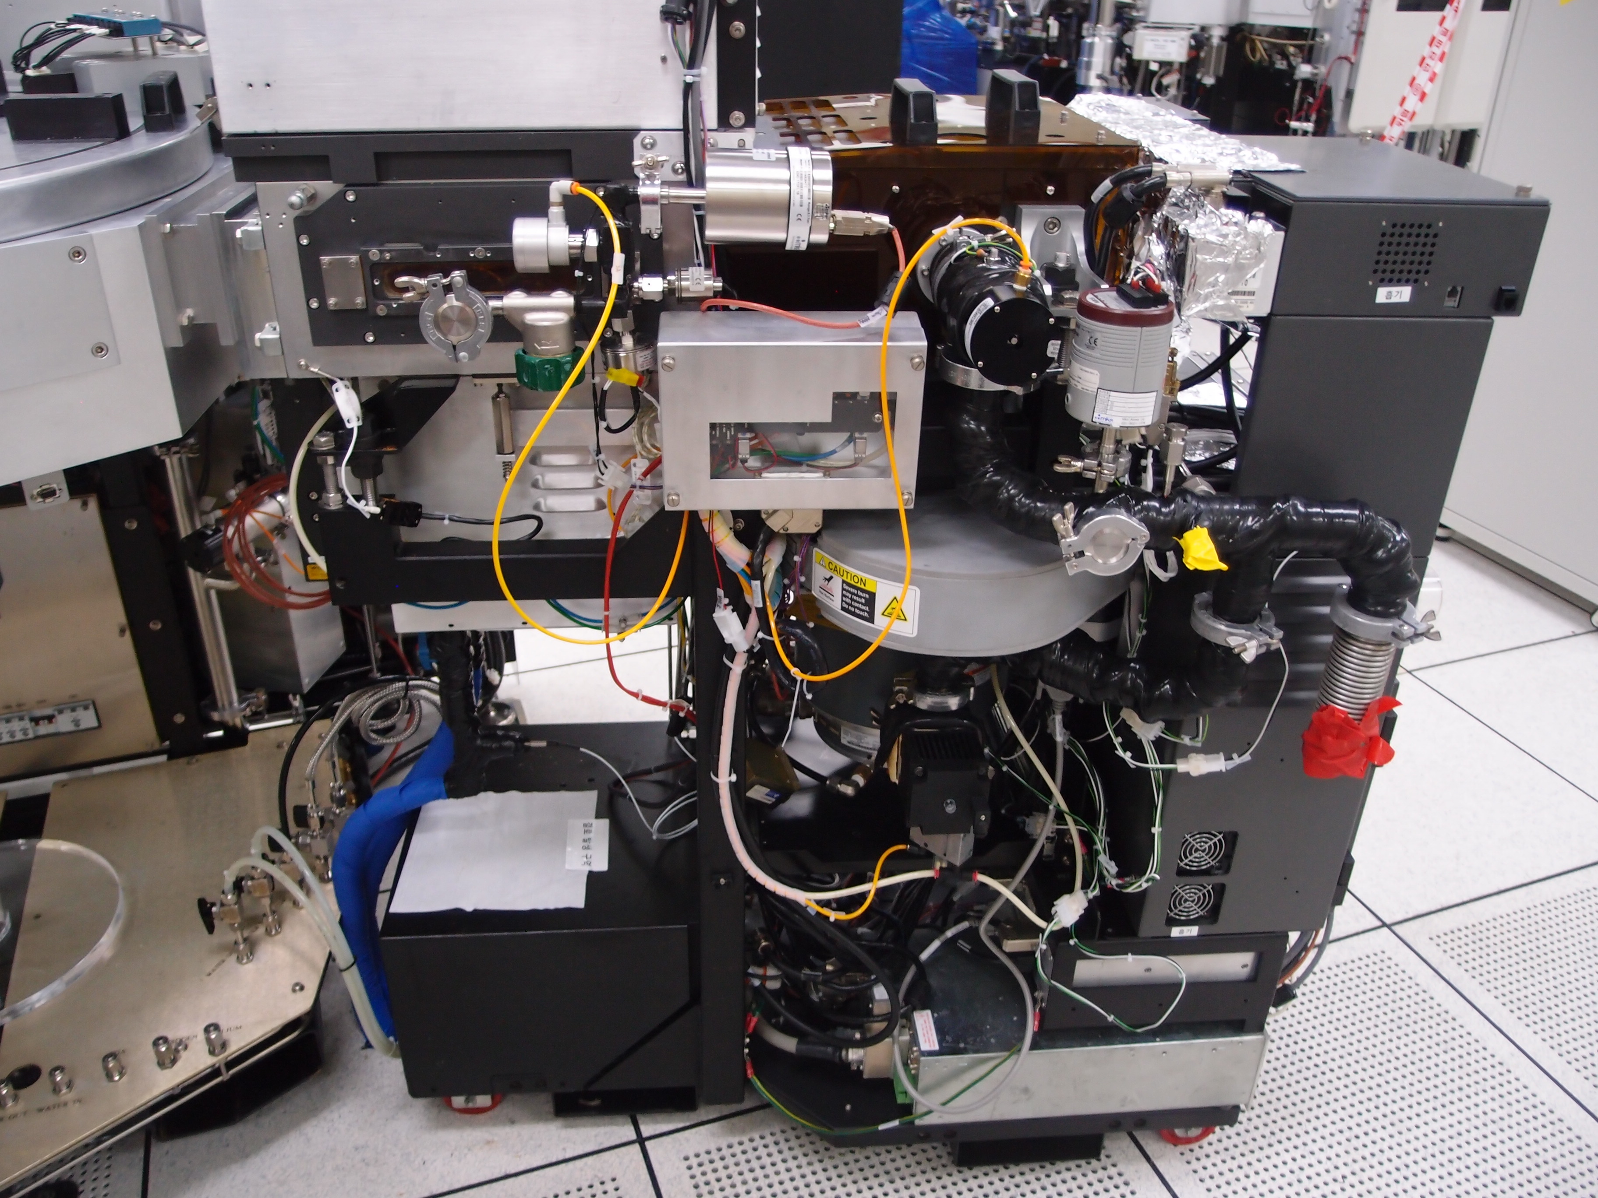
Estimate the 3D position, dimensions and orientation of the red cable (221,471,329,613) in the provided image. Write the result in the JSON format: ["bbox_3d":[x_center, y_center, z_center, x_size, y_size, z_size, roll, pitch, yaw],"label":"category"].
[{"bbox_3d":[-0.606,-0.067,1.518,0.140,0.155,0.075,-1,29,-4],"label":"red cable"}]

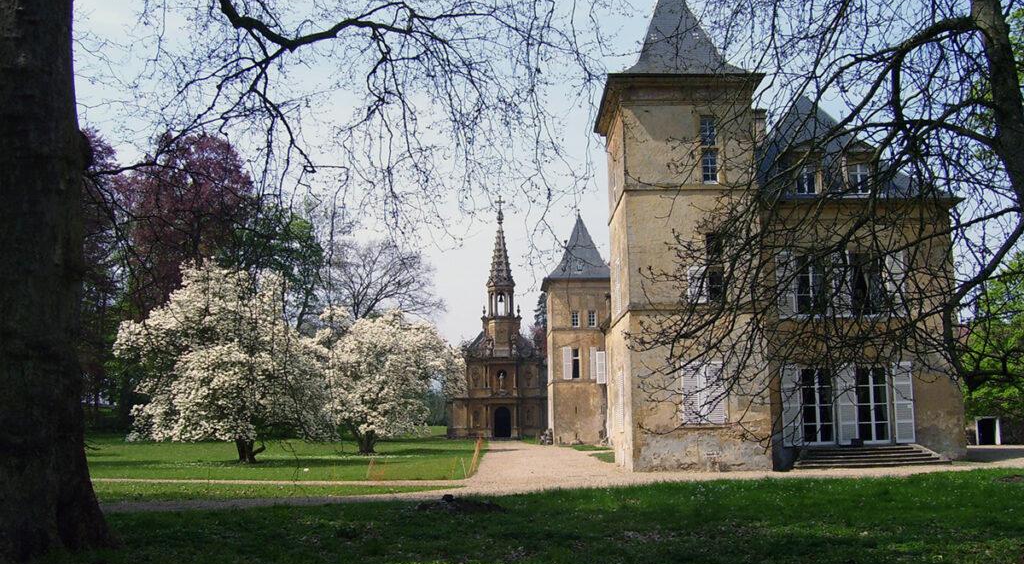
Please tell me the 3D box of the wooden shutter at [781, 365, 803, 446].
[{"bbox_3d":[9.979,4.393,35.847,0.712,2.953,0.060,-1,-8,0],"label":"wooden shutter"}]

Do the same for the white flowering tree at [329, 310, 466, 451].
[{"bbox_3d":[-6.365,5.376,53.802,7.546,7.672,7.546,-1,-8,0],"label":"white flowering tree"}]

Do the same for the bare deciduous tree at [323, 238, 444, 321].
[{"bbox_3d":[-11.180,5.140,86.169,10.800,17.766,10.800,-1,-8,0],"label":"bare deciduous tree"}]

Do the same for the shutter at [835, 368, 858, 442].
[{"bbox_3d":[11.956,4.365,35.843,0.747,2.864,0.060,-1,-8,0],"label":"shutter"}]

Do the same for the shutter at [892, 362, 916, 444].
[{"bbox_3d":[13.997,4.291,35.845,0.765,2.872,0.060,-1,-8,0],"label":"shutter"}]

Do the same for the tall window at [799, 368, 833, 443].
[{"bbox_3d":[10.954,4.461,36.036,1.199,2.666,0.150,-1,-8,0],"label":"tall window"}]

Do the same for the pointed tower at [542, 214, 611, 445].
[{"bbox_3d":[5.515,3.632,82.172,5.551,18.816,6.000,-1,-8,0],"label":"pointed tower"}]

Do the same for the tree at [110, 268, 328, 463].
[{"bbox_3d":[-13.046,3.685,45.483,9.869,8.945,9.200,-1,-8,0],"label":"tree"}]

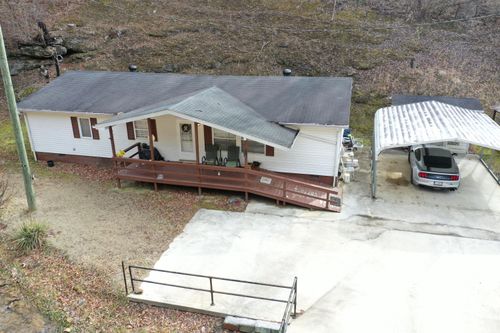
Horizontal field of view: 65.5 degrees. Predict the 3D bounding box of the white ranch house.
[{"bbox_3d":[-3.315,-2.779,21.903,17.230,4.470,10.730,4,22,13],"label":"white ranch house"}]

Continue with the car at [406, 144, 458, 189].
[{"bbox_3d":[8.969,-0.153,19.027,1.930,1.380,4.780,6,22,17],"label":"car"}]

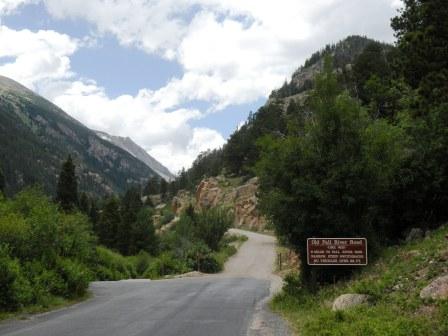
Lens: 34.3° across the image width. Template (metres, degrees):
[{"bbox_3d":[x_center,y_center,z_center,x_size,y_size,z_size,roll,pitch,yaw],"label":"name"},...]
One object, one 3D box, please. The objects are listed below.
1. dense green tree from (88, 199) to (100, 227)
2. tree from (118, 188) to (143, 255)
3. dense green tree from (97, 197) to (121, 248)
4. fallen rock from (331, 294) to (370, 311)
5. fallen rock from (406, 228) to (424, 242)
[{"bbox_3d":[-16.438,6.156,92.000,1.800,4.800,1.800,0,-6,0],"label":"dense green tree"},{"bbox_3d":[-10.320,6.071,80.000,2.800,7.700,2.800,0,-6,0],"label":"tree"},{"bbox_3d":[-12.748,6.126,80.000,2.700,6.100,2.700,0,-6,0],"label":"dense green tree"},{"bbox_3d":[2.779,2.936,15.800,0.820,0.370,0.600,0,-6,0],"label":"fallen rock"},{"bbox_3d":[6.341,2.245,24.000,0.620,0.470,0.550,0,-6,0],"label":"fallen rock"}]

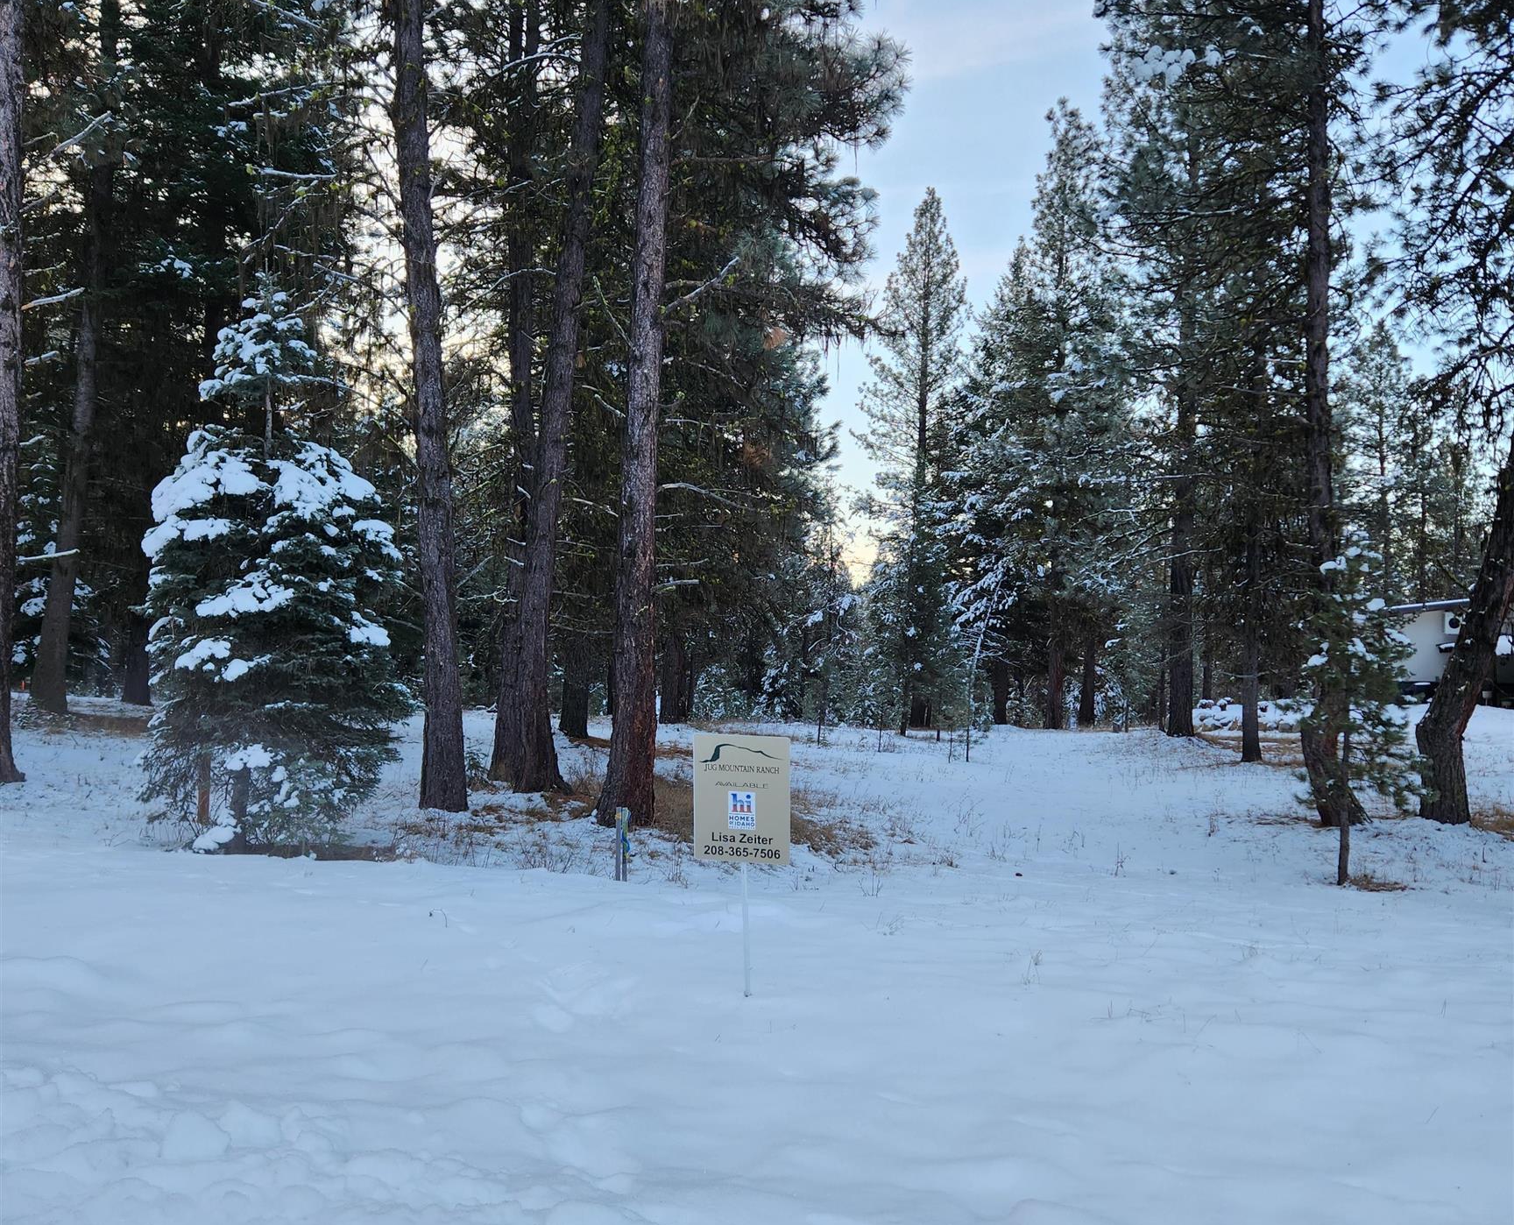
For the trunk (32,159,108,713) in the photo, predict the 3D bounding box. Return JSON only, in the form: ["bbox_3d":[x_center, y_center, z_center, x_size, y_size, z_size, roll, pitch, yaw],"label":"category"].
[{"bbox_3d":[-12.351,-3.201,24.120,1.300,9.989,0.650,0,-1,0],"label":"trunk"}]

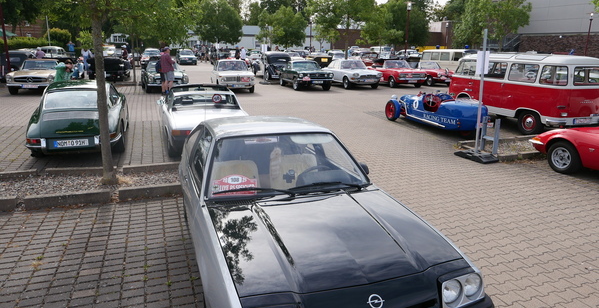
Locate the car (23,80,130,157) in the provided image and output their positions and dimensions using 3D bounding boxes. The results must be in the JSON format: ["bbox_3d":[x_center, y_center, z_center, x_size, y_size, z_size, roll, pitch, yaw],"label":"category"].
[{"bbox_3d":[-4.561,-0.903,8.583,1.620,1.320,4.160,-4,15,-20],"label":"car"}]

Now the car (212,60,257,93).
[{"bbox_3d":[-3.139,-3.654,18.545,1.600,1.410,4.230,-3,16,-15],"label":"car"}]

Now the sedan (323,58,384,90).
[{"bbox_3d":[2.606,-4.231,20.867,1.750,1.380,4.600,-3,15,-17],"label":"sedan"}]

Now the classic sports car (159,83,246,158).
[{"bbox_3d":[-2.247,-0.901,8.995,1.650,1.230,3.985,-5,16,-22],"label":"classic sports car"}]

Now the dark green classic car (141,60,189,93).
[{"bbox_3d":[-6.321,-3.669,18.533,1.760,1.300,4.285,-5,16,-23],"label":"dark green classic car"}]

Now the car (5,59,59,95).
[{"bbox_3d":[-11.069,-3.357,16.989,1.760,1.305,4.290,-6,17,-24],"label":"car"}]

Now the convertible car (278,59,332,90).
[{"bbox_3d":[0.239,-4.104,20.693,1.730,1.300,4.610,-3,16,-16],"label":"convertible car"}]

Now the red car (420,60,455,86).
[{"bbox_3d":[7.933,-5.087,24.838,1.660,1.360,4.350,-4,16,-19],"label":"red car"}]

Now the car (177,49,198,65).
[{"bbox_3d":[-11.457,-9.858,40.696,1.690,1.400,4.350,-4,16,-20],"label":"car"}]

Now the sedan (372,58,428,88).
[{"bbox_3d":[5.590,-4.721,23.125,1.750,1.450,4.550,-2,16,-13],"label":"sedan"}]

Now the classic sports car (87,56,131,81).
[{"bbox_3d":[-10.106,-4.689,21.290,1.700,1.380,4.300,-3,15,-17],"label":"classic sports car"}]

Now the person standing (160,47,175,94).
[{"bbox_3d":[-5.464,-3.305,16.286,0.450,1.820,0.520,-4,16,-17],"label":"person standing"}]

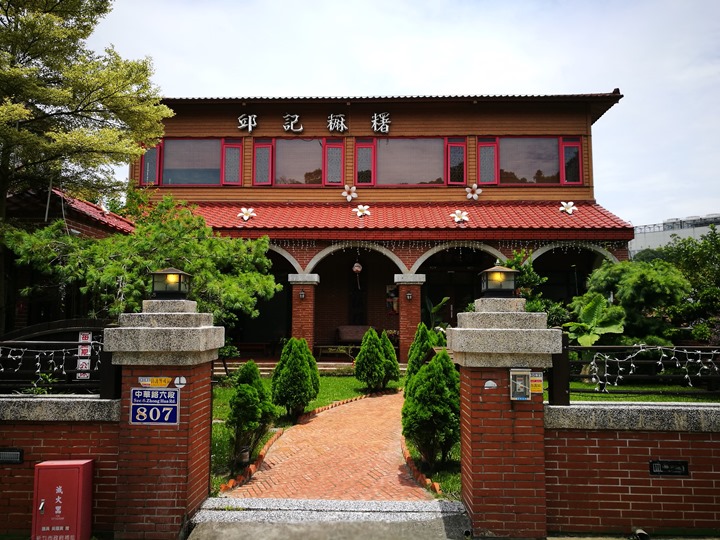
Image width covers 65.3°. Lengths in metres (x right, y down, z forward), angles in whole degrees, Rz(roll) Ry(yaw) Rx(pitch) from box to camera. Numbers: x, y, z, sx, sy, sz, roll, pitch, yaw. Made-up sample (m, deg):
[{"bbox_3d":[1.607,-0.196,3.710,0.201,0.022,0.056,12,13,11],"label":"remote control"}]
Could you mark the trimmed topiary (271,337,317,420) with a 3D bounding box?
[{"bbox_3d":[-1.064,1.676,8.984,0.778,1.184,0.778,0,-5,0],"label":"trimmed topiary"}]

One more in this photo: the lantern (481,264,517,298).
[{"bbox_3d":[1.175,0.094,4.733,0.253,0.291,0.253,0,-5,0],"label":"lantern"}]

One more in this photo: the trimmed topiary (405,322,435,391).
[{"bbox_3d":[1.173,1.713,10.803,0.642,1.380,0.642,0,-5,0],"label":"trimmed topiary"}]

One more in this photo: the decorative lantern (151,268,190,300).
[{"bbox_3d":[-1.592,0.117,4.731,0.253,0.278,0.253,0,-5,0],"label":"decorative lantern"}]

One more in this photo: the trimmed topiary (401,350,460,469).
[{"bbox_3d":[0.773,1.452,5.986,0.673,1.188,0.673,0,-5,0],"label":"trimmed topiary"}]

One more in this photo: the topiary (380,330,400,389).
[{"bbox_3d":[0.605,1.893,11.927,0.515,1.187,0.515,0,-5,0],"label":"topiary"}]

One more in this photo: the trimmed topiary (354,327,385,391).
[{"bbox_3d":[0.210,1.837,11.777,0.657,1.276,0.657,0,-5,0],"label":"trimmed topiary"}]

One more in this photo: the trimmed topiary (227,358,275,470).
[{"bbox_3d":[-1.136,1.490,5.829,0.508,1.089,0.508,0,-5,0],"label":"trimmed topiary"}]

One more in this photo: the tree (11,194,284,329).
[{"bbox_3d":[-4.089,0.518,10.499,5.042,3.696,4.100,0,-5,0],"label":"tree"}]

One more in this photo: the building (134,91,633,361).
[{"bbox_3d":[0.050,-1.007,18.481,13.900,8.143,9.000,0,-5,0],"label":"building"}]

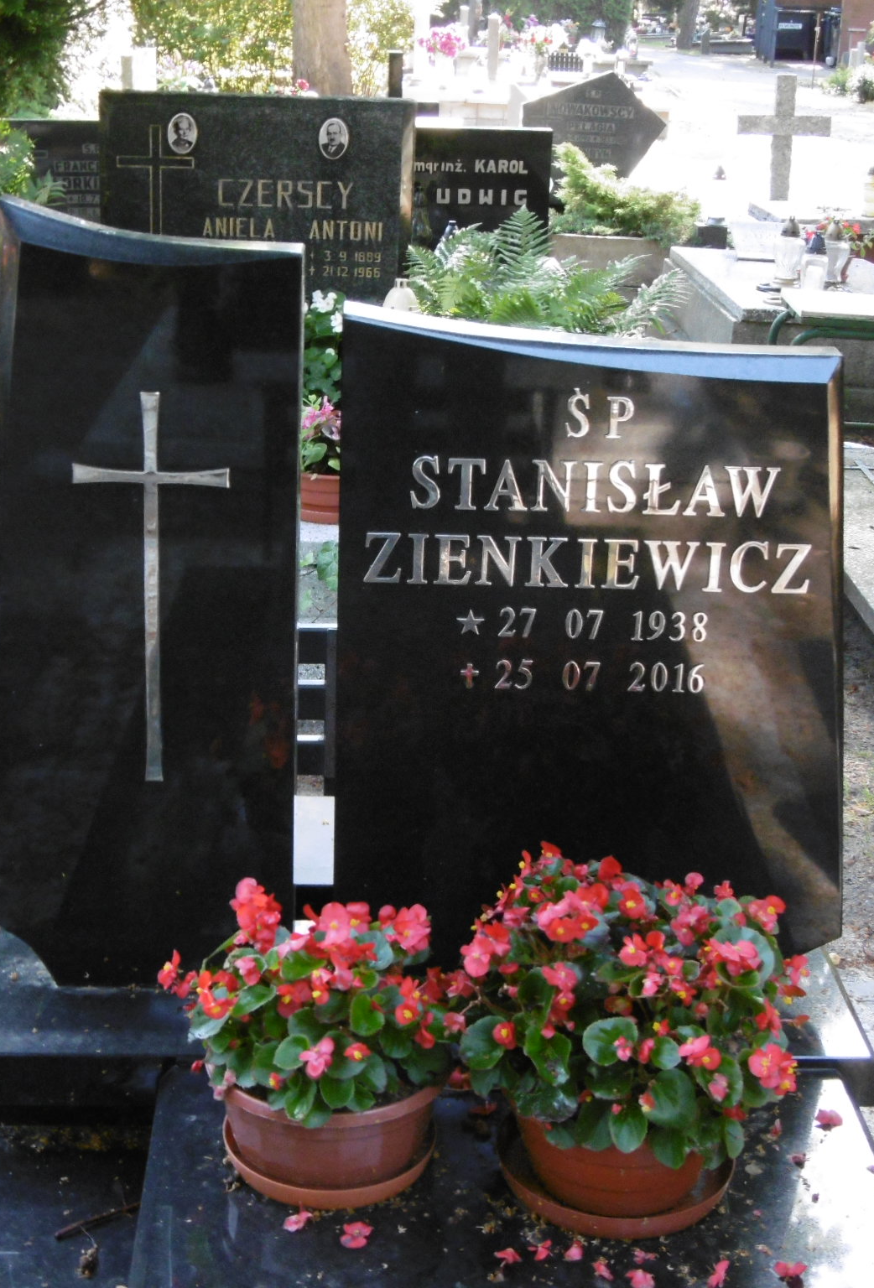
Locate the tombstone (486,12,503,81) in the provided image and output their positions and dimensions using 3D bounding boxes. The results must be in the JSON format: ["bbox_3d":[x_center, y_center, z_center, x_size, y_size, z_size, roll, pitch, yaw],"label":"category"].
[{"bbox_3d":[0.542,-5.676,20.261,0.150,0.700,0.150,0,18,-2],"label":"tombstone"}]

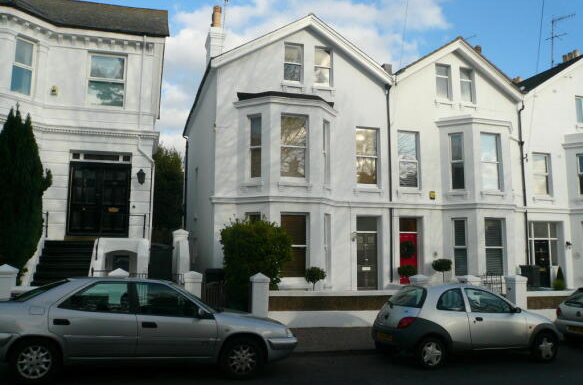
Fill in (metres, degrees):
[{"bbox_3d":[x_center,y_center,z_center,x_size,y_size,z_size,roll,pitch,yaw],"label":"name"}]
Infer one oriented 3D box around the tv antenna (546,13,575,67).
[{"bbox_3d":[13.032,-7.393,22.812,1.250,2.510,0.500,-6,-9,43],"label":"tv antenna"}]

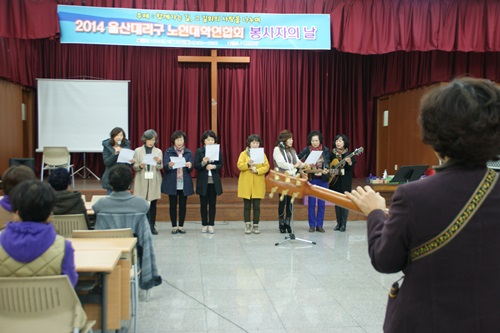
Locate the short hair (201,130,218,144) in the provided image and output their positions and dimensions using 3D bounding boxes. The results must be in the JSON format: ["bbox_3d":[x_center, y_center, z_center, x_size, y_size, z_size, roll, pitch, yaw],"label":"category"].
[{"bbox_3d":[-0.638,-0.451,9.250,0.250,0.240,0.250,0,2,-6],"label":"short hair"}]

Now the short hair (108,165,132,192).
[{"bbox_3d":[-1.120,0.104,5.050,0.205,0.240,0.220,0,2,3],"label":"short hair"}]

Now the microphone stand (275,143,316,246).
[{"bbox_3d":[0.600,0.361,8.350,0.580,1.430,0.540,0,2,-12],"label":"microphone stand"}]

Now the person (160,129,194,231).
[{"bbox_3d":[-1.125,0.246,9.060,0.520,1.600,0.420,0,2,-7],"label":"person"}]

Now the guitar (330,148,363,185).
[{"bbox_3d":[1.507,-0.065,9.450,1.000,0.390,0.120,-34,-10,19],"label":"guitar"}]

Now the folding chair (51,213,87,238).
[{"bbox_3d":[-1.680,0.803,5.150,0.480,0.800,0.520,0,2,-13],"label":"folding chair"}]

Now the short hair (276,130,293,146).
[{"bbox_3d":[0.550,-0.440,9.200,0.230,0.250,0.210,2,3,45],"label":"short hair"}]

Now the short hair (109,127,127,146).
[{"bbox_3d":[-2.030,-0.460,8.950,0.240,0.280,0.240,-1,3,-21],"label":"short hair"}]

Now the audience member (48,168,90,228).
[{"bbox_3d":[-1.690,0.600,5.350,0.500,1.190,0.720,0,2,9],"label":"audience member"}]

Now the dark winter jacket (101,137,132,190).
[{"bbox_3d":[-2.097,-0.032,9.250,0.520,0.820,0.380,0,2,-22],"label":"dark winter jacket"}]

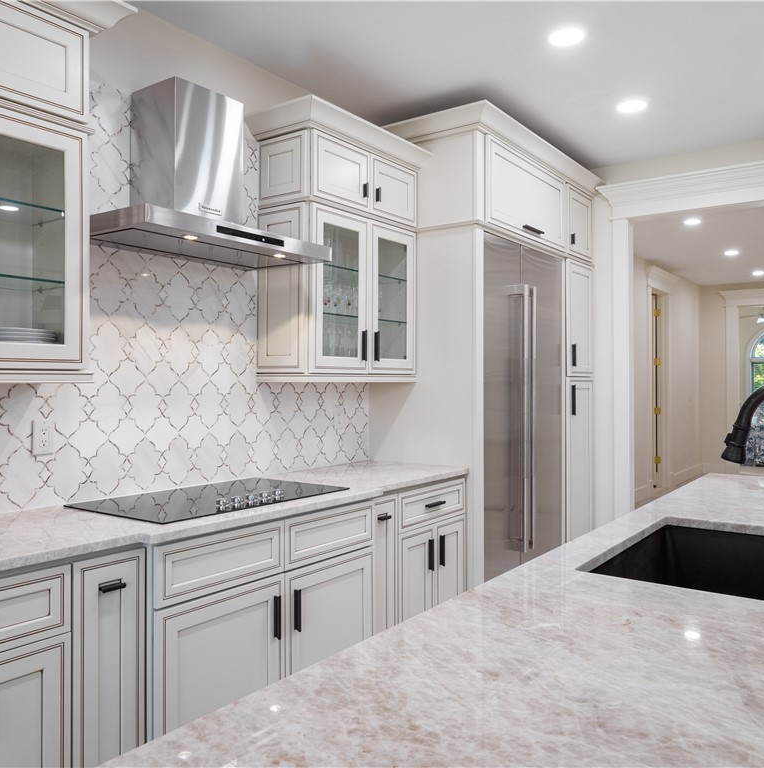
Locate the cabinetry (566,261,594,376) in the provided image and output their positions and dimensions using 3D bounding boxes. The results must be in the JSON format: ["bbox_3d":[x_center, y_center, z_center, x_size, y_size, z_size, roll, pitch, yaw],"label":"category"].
[{"bbox_3d":[1.080,-0.422,4.962,0.655,0.755,0.480,0,0,36],"label":"cabinetry"}]

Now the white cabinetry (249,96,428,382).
[{"bbox_3d":[-0.179,-0.607,3.478,0.410,1.198,0.952,0,0,36],"label":"white cabinetry"}]

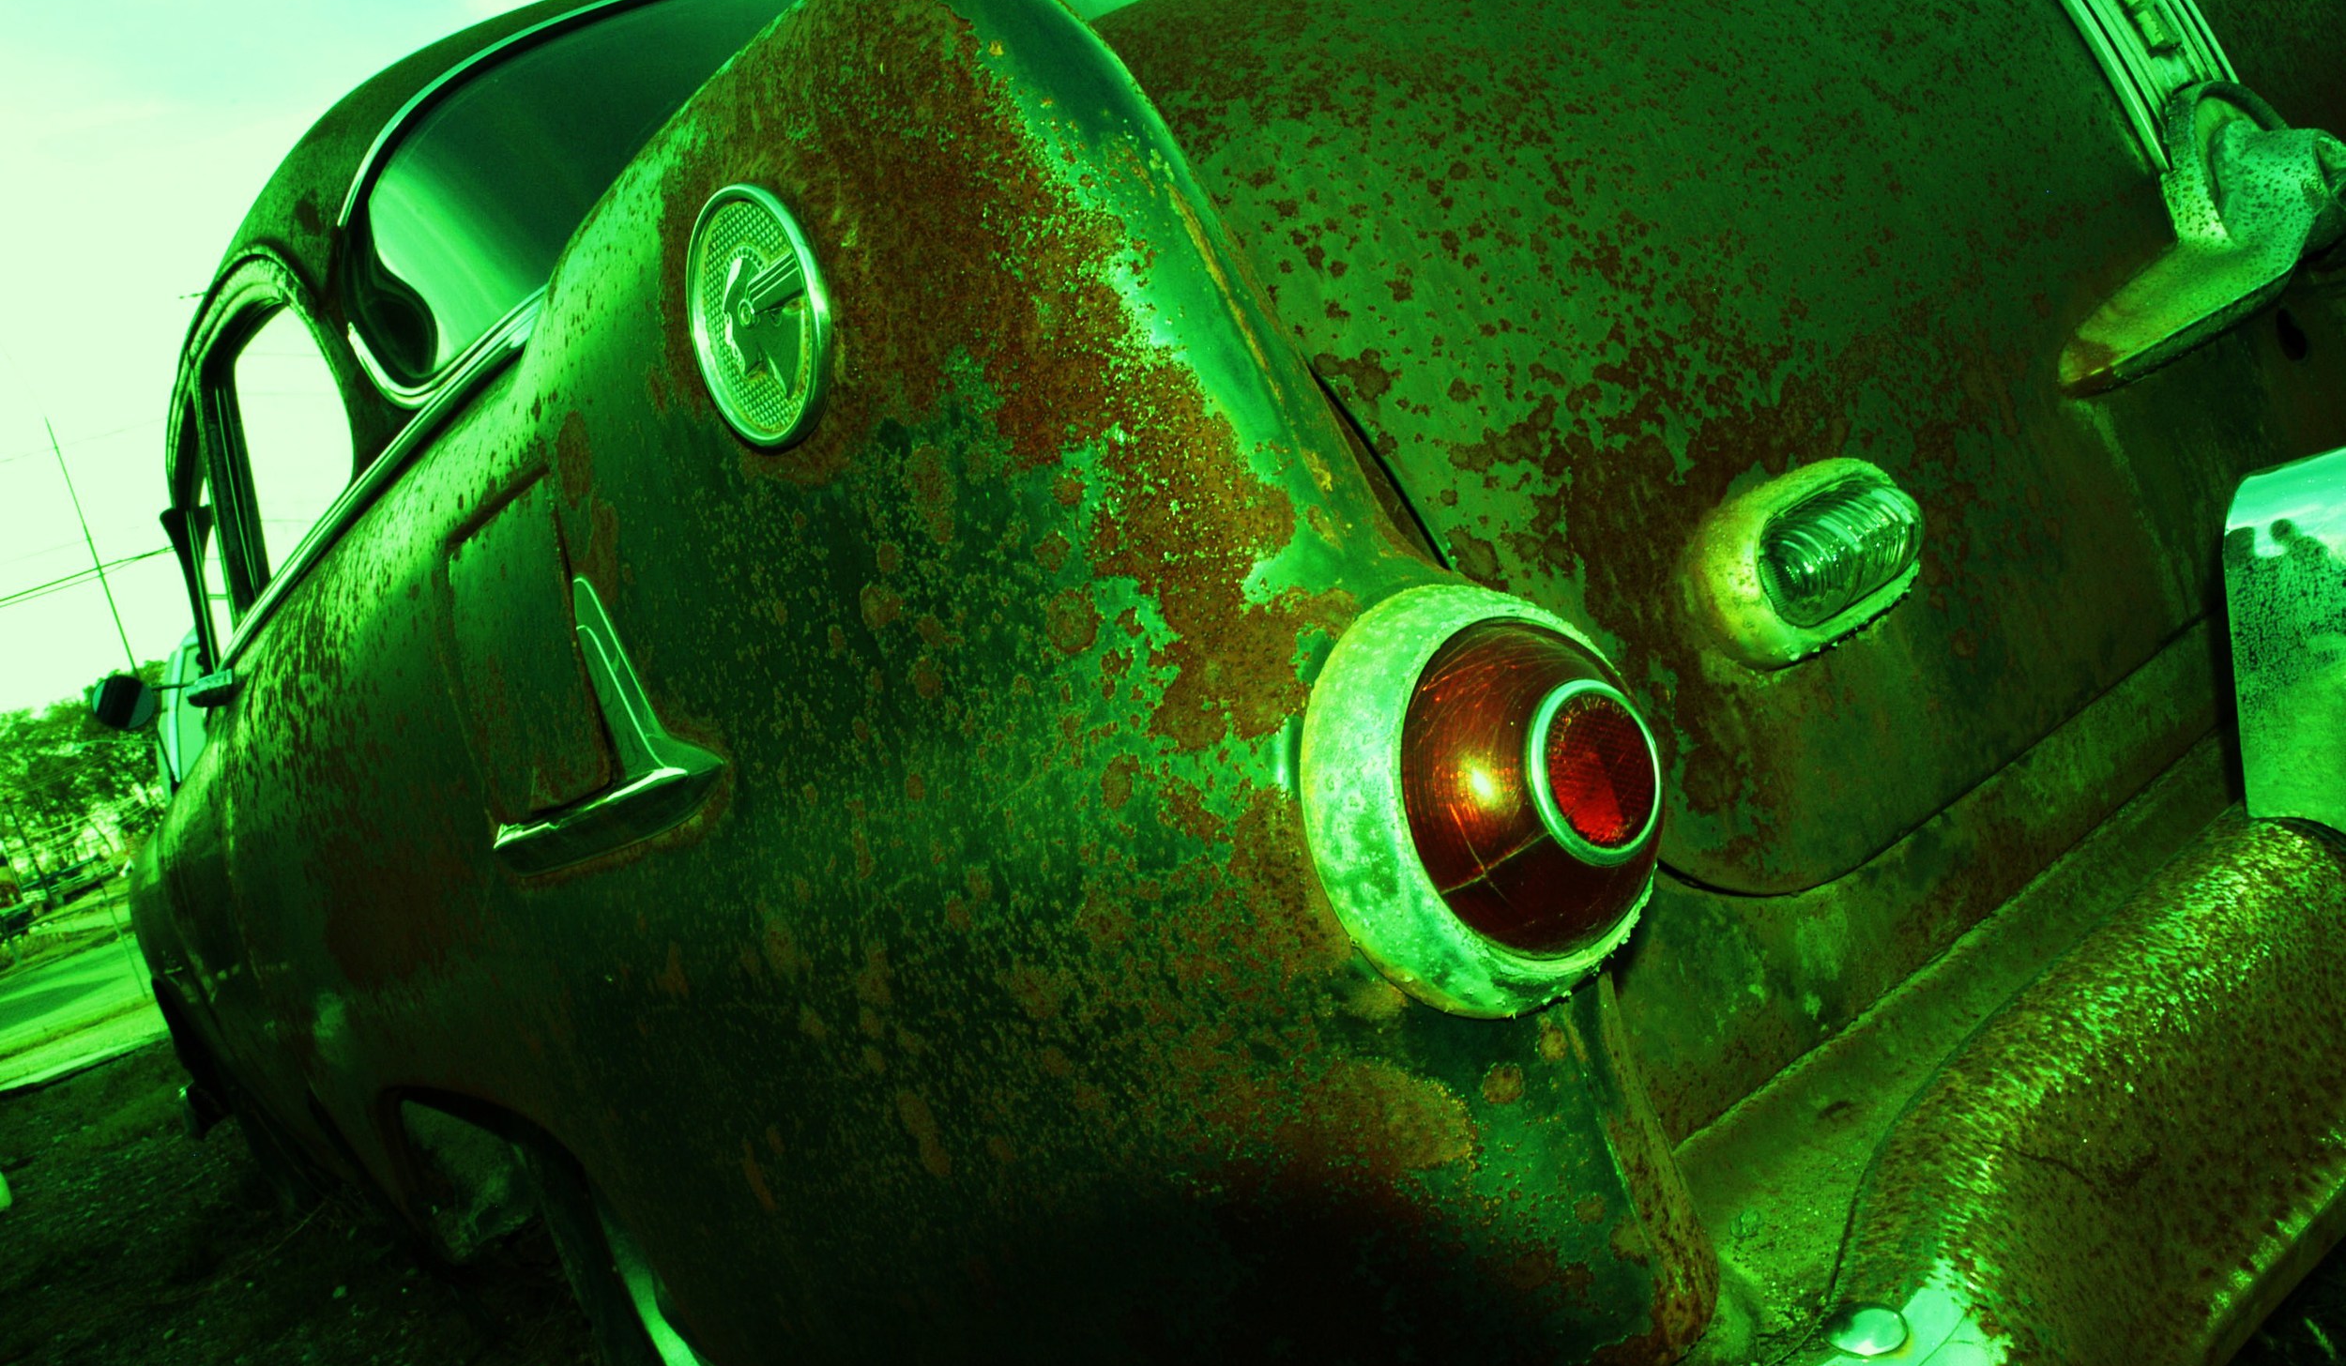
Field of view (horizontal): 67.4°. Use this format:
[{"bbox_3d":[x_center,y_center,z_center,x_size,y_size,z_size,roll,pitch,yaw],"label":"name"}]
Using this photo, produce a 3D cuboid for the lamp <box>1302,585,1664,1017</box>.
[{"bbox_3d":[0.130,0.037,0.622,0.160,0.160,0.070,-23,3,-33],"label":"lamp"}]

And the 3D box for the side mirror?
[{"bbox_3d":[-1.993,0.040,3.338,0.110,0.108,0.040,-24,6,-38],"label":"side mirror"}]

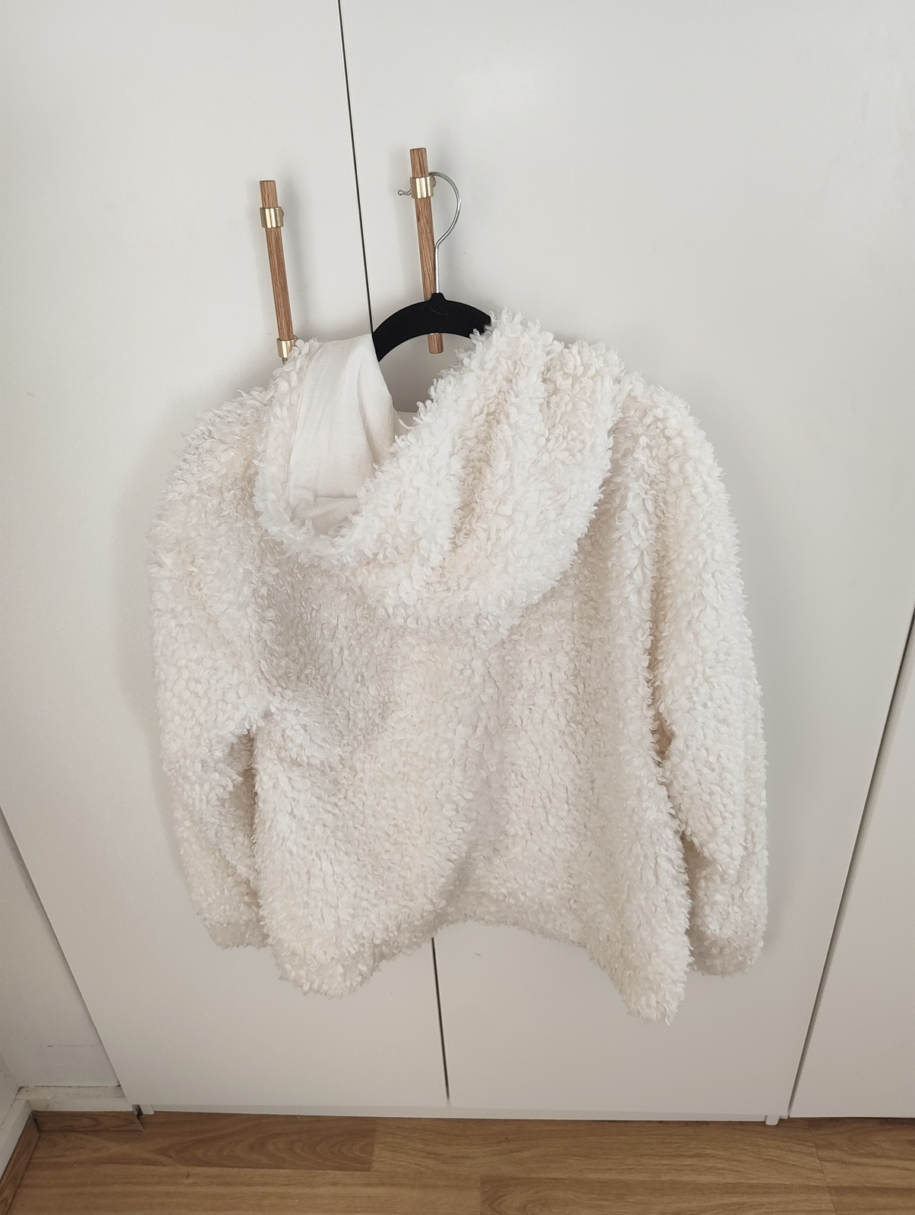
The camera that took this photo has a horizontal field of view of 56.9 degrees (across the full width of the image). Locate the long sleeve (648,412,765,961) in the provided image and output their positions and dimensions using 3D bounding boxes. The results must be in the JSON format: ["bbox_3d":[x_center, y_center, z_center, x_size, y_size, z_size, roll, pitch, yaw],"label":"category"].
[{"bbox_3d":[0.253,0.132,0.841,0.115,0.703,0.125,-10,29,9],"label":"long sleeve"}]

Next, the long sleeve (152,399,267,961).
[{"bbox_3d":[-0.256,0.126,0.865,0.118,0.687,0.125,7,31,-1],"label":"long sleeve"}]

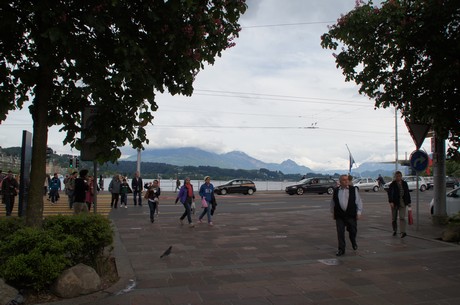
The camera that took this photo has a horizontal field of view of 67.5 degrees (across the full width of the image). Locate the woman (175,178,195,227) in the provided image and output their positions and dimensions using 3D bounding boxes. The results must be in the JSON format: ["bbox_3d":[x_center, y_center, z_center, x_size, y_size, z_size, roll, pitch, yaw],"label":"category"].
[{"bbox_3d":[-1.513,1.670,11.500,0.530,1.640,0.550,4,-6,-37],"label":"woman"}]

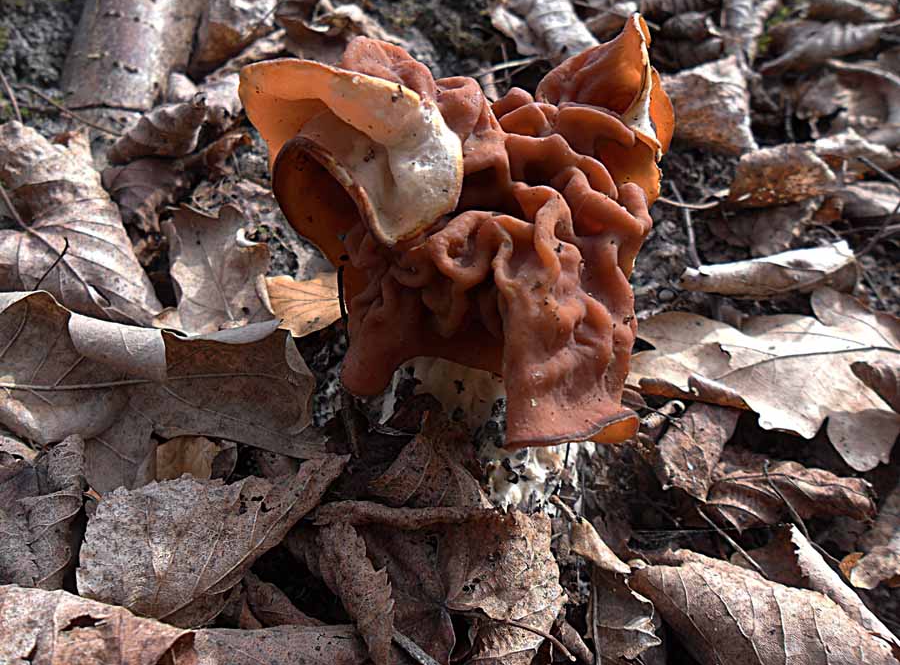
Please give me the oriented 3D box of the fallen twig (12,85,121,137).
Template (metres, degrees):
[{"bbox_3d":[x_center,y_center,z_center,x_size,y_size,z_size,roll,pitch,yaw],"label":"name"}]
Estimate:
[{"bbox_3d":[-0.267,-0.155,0.485,0.143,0.005,0.006,27,44,29],"label":"fallen twig"}]

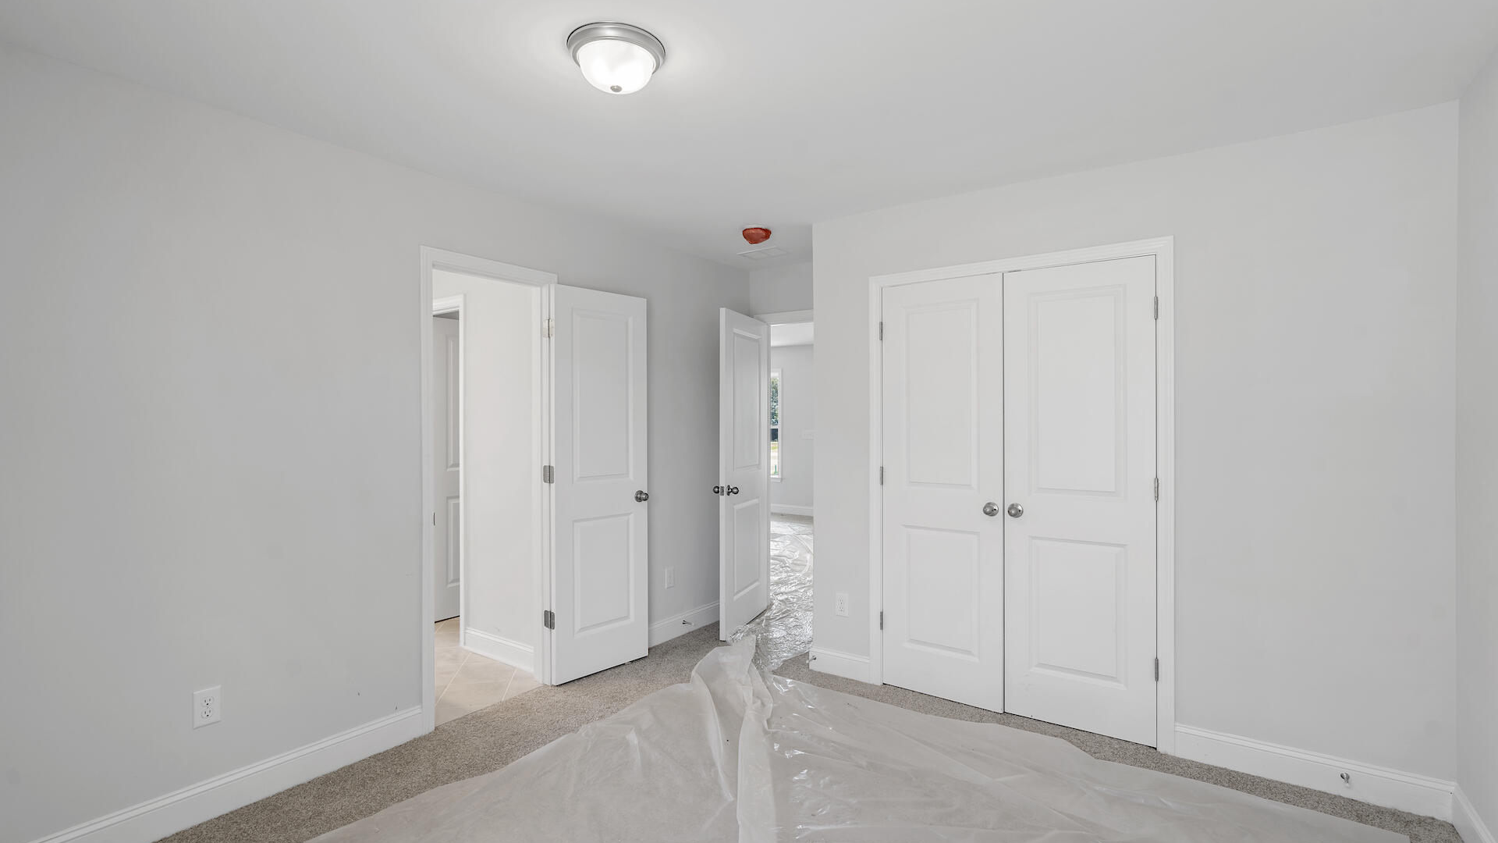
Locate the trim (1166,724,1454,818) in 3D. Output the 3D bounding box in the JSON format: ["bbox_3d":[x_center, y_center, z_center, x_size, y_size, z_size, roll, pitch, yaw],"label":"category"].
[{"bbox_3d":[2.068,1.297,2.493,0.800,0.137,0.016,0,0,35],"label":"trim"}]

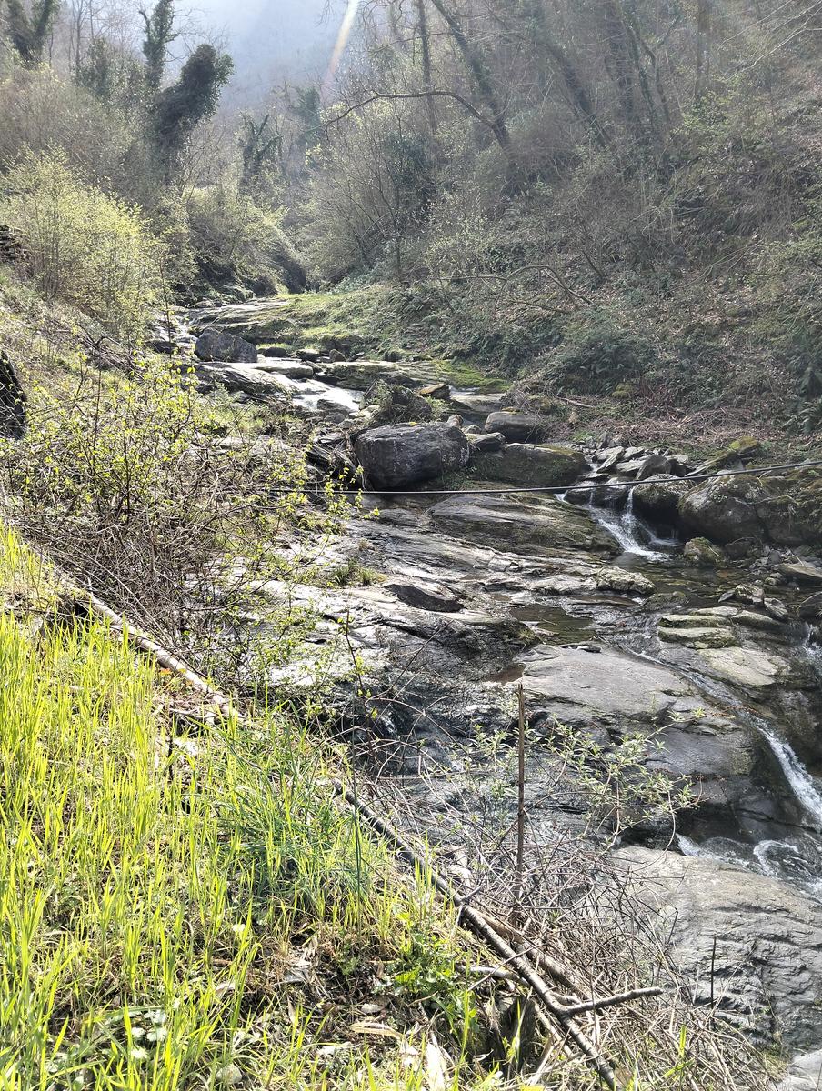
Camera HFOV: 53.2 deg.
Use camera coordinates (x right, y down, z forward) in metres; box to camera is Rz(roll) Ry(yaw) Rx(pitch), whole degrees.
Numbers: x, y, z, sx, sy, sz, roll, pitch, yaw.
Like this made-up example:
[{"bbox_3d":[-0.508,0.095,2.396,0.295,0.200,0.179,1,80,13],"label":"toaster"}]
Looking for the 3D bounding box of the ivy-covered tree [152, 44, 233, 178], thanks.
[{"bbox_3d":[-10.354,-20.419,39.000,3.500,6.000,3.200,-4,16,-14],"label":"ivy-covered tree"}]

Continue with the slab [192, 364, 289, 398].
[{"bbox_3d":[-4.156,-4.140,20.500,1.960,0.816,1.500,4,16,14],"label":"slab"}]

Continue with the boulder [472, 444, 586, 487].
[{"bbox_3d":[1.937,-1.350,13.800,1.858,0.590,1.100,0,15,0],"label":"boulder"}]

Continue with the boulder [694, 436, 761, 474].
[{"bbox_3d":[5.185,-1.497,13.500,1.030,0.484,0.650,5,16,19],"label":"boulder"}]

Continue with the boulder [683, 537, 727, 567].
[{"bbox_3d":[4.002,0.088,11.200,0.561,0.360,0.450,5,16,19],"label":"boulder"}]

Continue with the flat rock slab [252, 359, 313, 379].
[{"bbox_3d":[-3.377,-4.745,22.000,1.563,0.498,1.100,0,15,0],"label":"flat rock slab"}]

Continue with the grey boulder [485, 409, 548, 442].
[{"bbox_3d":[2.248,-2.574,17.600,1.300,0.670,1.000,1,11,7],"label":"grey boulder"}]

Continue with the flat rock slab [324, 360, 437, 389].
[{"bbox_3d":[-0.752,-4.439,21.300,2.949,0.664,2.000,0,15,0],"label":"flat rock slab"}]

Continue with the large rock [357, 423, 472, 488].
[{"bbox_3d":[-0.013,-1.511,13.600,1.772,0.924,1.350,-3,15,-10],"label":"large rock"}]

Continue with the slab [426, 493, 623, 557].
[{"bbox_3d":[1.591,-0.336,12.000,2.550,0.700,1.500,-2,15,-8],"label":"slab"}]

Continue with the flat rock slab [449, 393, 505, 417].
[{"bbox_3d":[1.468,-3.139,18.300,1.223,0.435,1.200,0,15,0],"label":"flat rock slab"}]

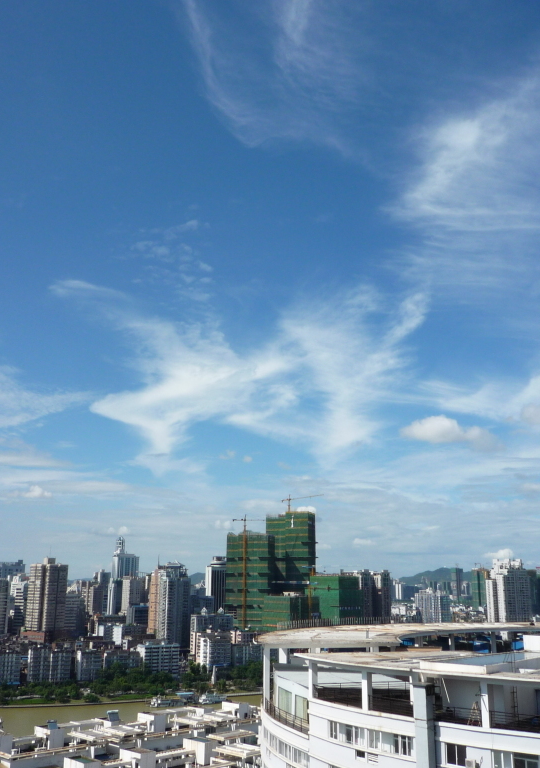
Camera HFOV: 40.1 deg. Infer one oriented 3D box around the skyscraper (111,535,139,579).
[{"bbox_3d":[-248.080,337.420,1276.820,37.590,146.860,24.140,11,-18,-35],"label":"skyscraper"}]

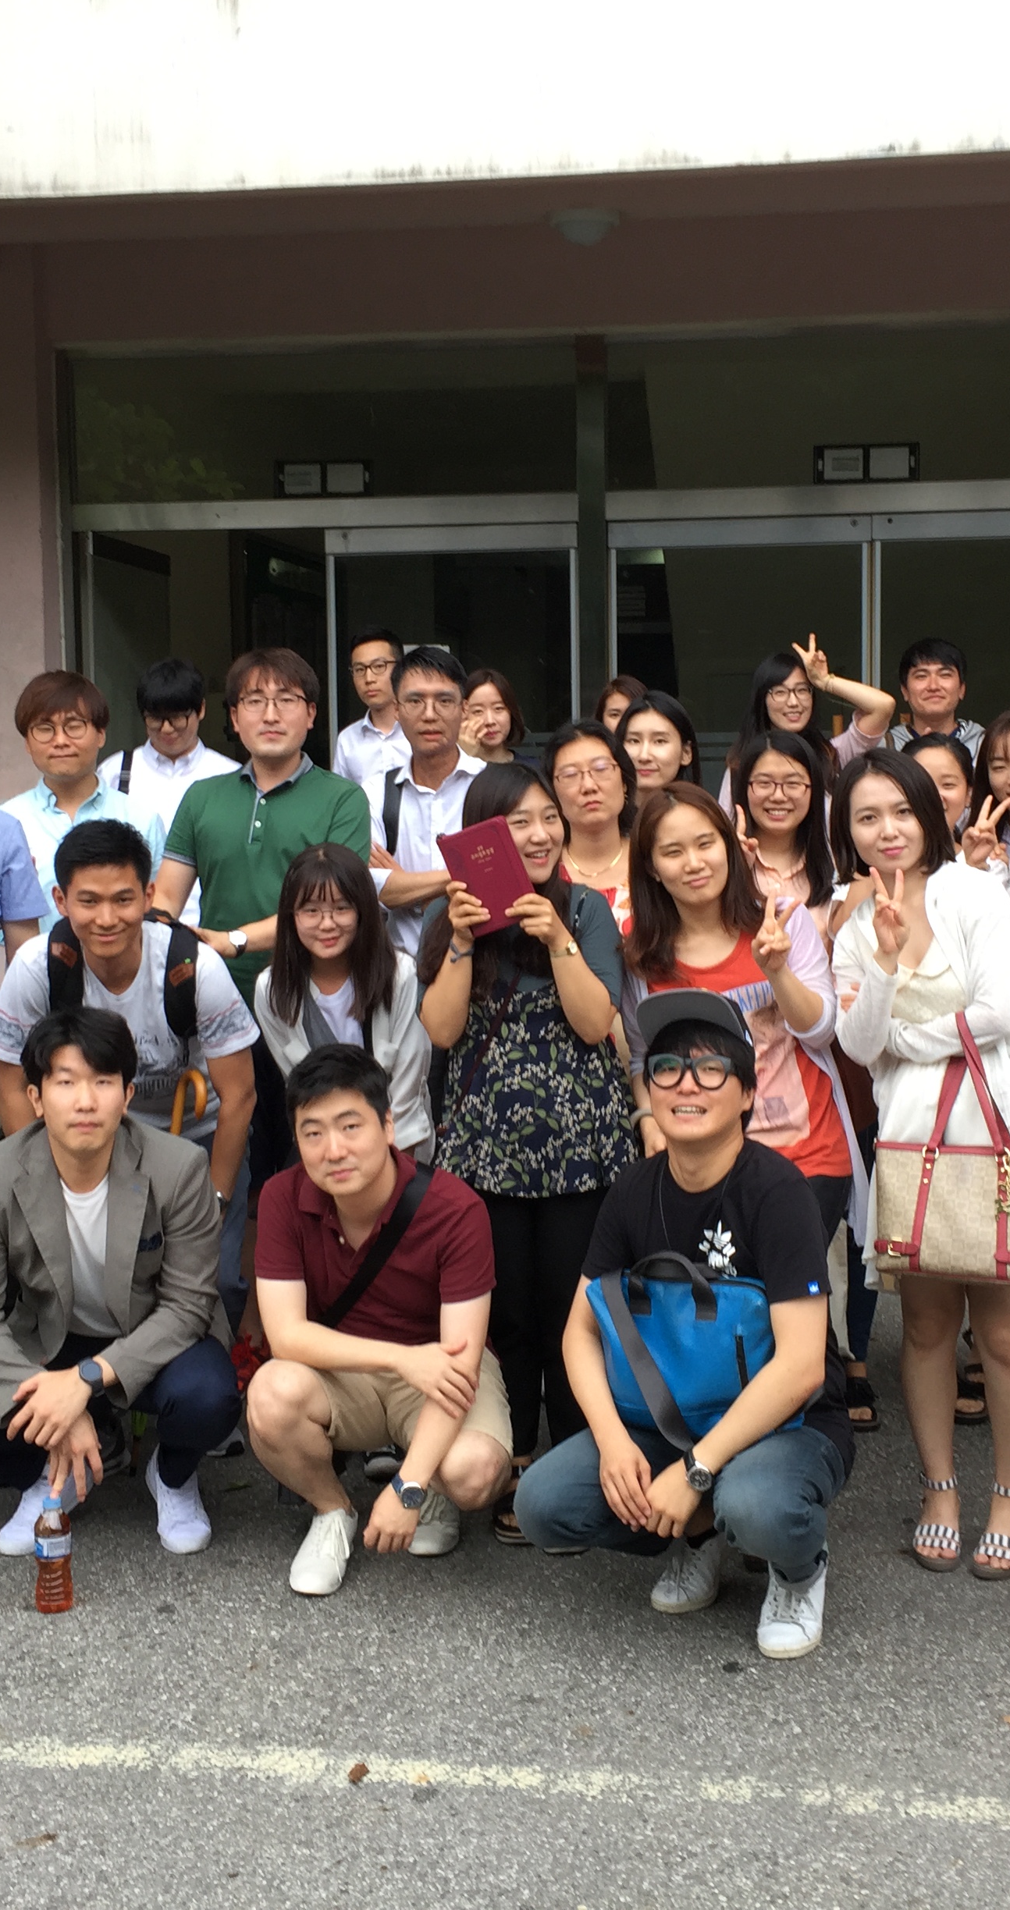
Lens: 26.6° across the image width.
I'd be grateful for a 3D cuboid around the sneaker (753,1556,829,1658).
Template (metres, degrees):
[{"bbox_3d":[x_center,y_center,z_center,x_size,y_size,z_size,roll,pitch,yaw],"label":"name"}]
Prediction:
[{"bbox_3d":[0.506,1.104,3.683,0.105,0.110,0.285,0,5,13],"label":"sneaker"}]

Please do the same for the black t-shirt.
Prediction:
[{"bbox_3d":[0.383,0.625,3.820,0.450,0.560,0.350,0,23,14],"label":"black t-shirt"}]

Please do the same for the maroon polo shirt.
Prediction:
[{"bbox_3d":[-0.250,0.587,4.100,0.450,0.480,0.340,-1,23,3],"label":"maroon polo shirt"}]

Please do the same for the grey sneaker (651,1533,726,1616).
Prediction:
[{"bbox_3d":[0.345,1.058,3.844,0.110,0.120,0.285,1,15,19],"label":"grey sneaker"}]

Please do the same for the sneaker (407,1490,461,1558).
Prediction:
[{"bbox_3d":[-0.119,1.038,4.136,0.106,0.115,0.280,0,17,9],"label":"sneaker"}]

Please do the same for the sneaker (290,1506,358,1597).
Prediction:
[{"bbox_3d":[-0.343,1.123,4.094,0.100,0.100,0.280,0,5,6],"label":"sneaker"}]

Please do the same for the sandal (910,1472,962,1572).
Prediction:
[{"bbox_3d":[0.813,1.062,4.013,0.093,0.115,0.240,0,5,11],"label":"sandal"}]

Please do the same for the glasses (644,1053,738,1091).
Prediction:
[{"bbox_3d":[0.337,0.204,3.645,0.147,0.053,0.145,1,-7,21],"label":"glasses"}]

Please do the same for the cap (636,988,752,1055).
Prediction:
[{"bbox_3d":[0.317,0.075,3.600,0.175,0.140,0.265,0,-27,14],"label":"cap"}]

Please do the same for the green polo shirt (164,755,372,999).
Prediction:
[{"bbox_3d":[-0.532,-0.126,4.878,0.490,0.650,0.290,-1,5,-2],"label":"green polo shirt"}]

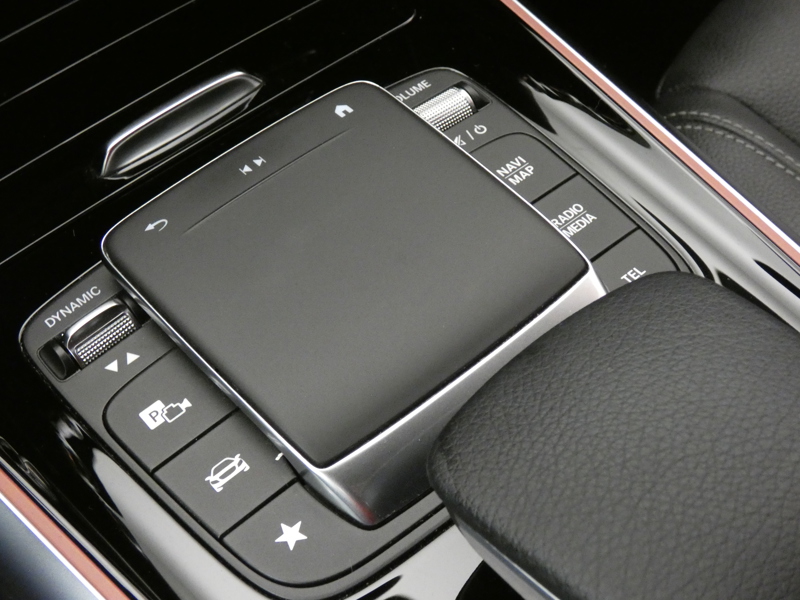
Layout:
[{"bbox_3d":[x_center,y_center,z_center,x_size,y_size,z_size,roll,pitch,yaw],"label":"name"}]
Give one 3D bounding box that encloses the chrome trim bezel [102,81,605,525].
[{"bbox_3d":[-0.010,-0.005,0.295,0.096,0.014,0.105,-35,62,-26],"label":"chrome trim bezel"}]

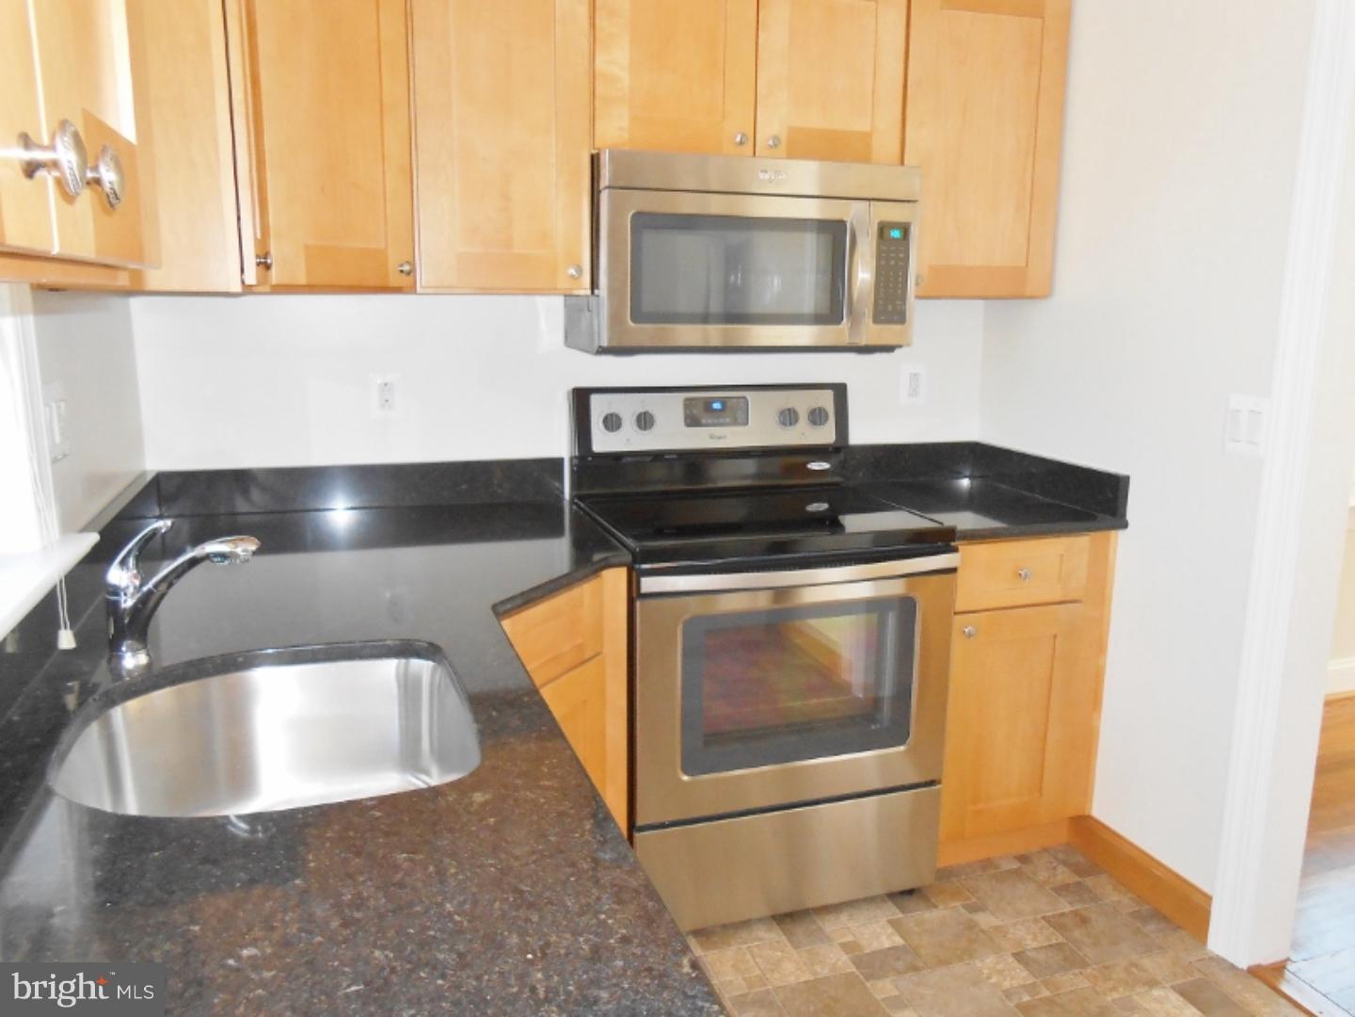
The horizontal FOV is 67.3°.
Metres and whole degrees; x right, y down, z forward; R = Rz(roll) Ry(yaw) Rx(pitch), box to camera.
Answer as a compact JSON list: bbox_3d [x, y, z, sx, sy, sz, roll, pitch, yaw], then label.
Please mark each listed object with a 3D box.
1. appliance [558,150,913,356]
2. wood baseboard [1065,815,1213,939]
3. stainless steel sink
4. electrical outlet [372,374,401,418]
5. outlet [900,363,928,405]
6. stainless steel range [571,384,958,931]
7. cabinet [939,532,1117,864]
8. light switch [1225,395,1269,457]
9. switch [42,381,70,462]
[{"bbox_3d":[0.136,-0.595,2.455,0.758,0.420,0.439,-3,11,-18],"label":"appliance"},{"bbox_3d":[1.121,0.878,2.486,0.017,0.122,0.460,-3,11,-18],"label":"wood baseboard"},{"bbox_3d":[-0.478,0.359,1.227,0.455,0.215,0.530,-3,11,-18],"label":"stainless steel sink"},{"bbox_3d":[-0.706,-0.272,2.472,0.071,0.113,0.009,-3,11,-18],"label":"electrical outlet"},{"bbox_3d":[0.680,-0.353,2.915,0.078,0.117,0.009,-3,11,-18],"label":"outlet"},{"bbox_3d":[0.180,0.317,2.523,0.760,1.199,0.665,-3,11,-18],"label":"stainless steel range"},{"bbox_3d":[0.764,0.438,2.773,0.472,0.877,0.608,-3,11,-18],"label":"cabinet"},{"bbox_3d":[1.185,-0.171,2.125,0.009,0.122,0.102,-3,11,-18],"label":"light switch"},{"bbox_3d":[-0.969,-0.137,1.593,0.009,0.119,0.114,-3,11,-18],"label":"switch"}]

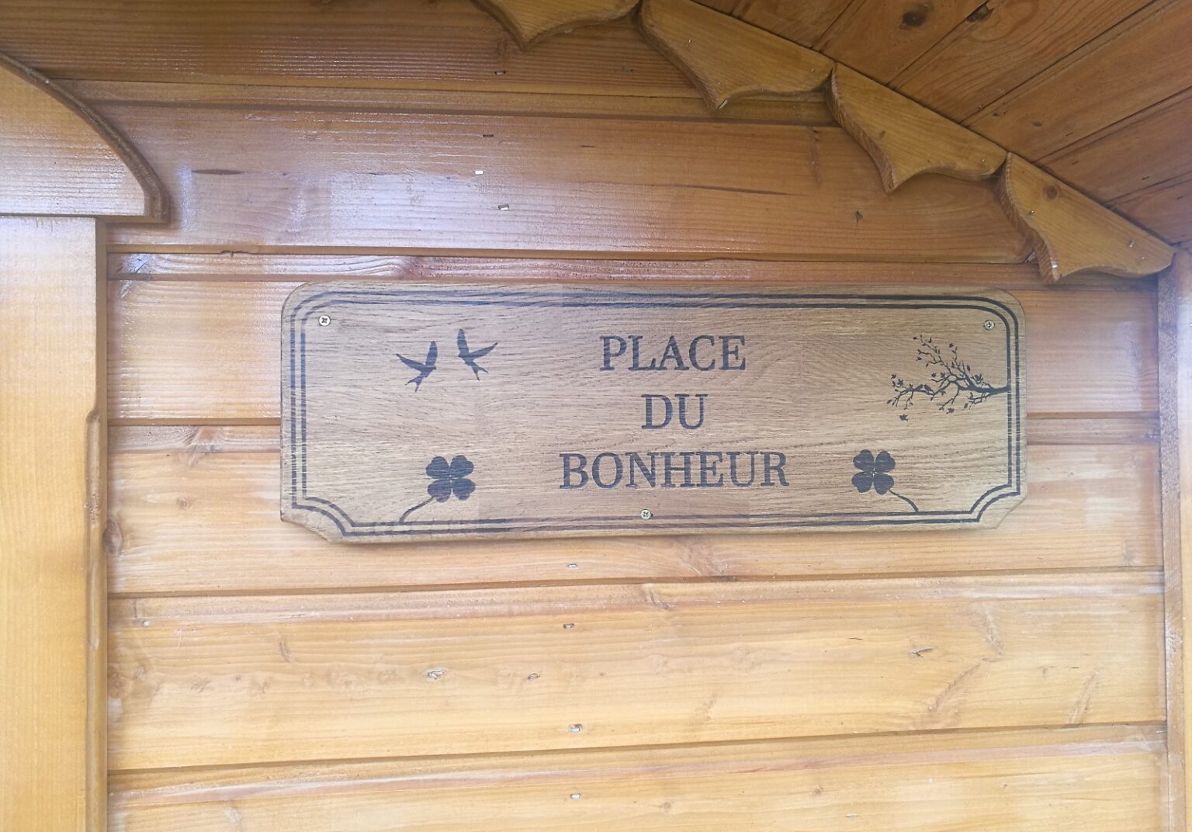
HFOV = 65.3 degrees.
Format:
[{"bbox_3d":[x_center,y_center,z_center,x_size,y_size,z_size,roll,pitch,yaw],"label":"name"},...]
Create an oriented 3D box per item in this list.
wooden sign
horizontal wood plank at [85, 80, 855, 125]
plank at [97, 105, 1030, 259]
[{"bbox_3d":[0.056,-0.004,0.724,0.580,0.194,0.018,0,-1,-6],"label":"wooden sign"},{"bbox_3d":[-0.103,-0.244,0.734,0.596,0.018,0.016,0,-1,-6],"label":"horizontal wood plank"},{"bbox_3d":[-0.004,-0.179,0.741,0.738,0.110,0.020,0,-1,-6],"label":"plank"}]

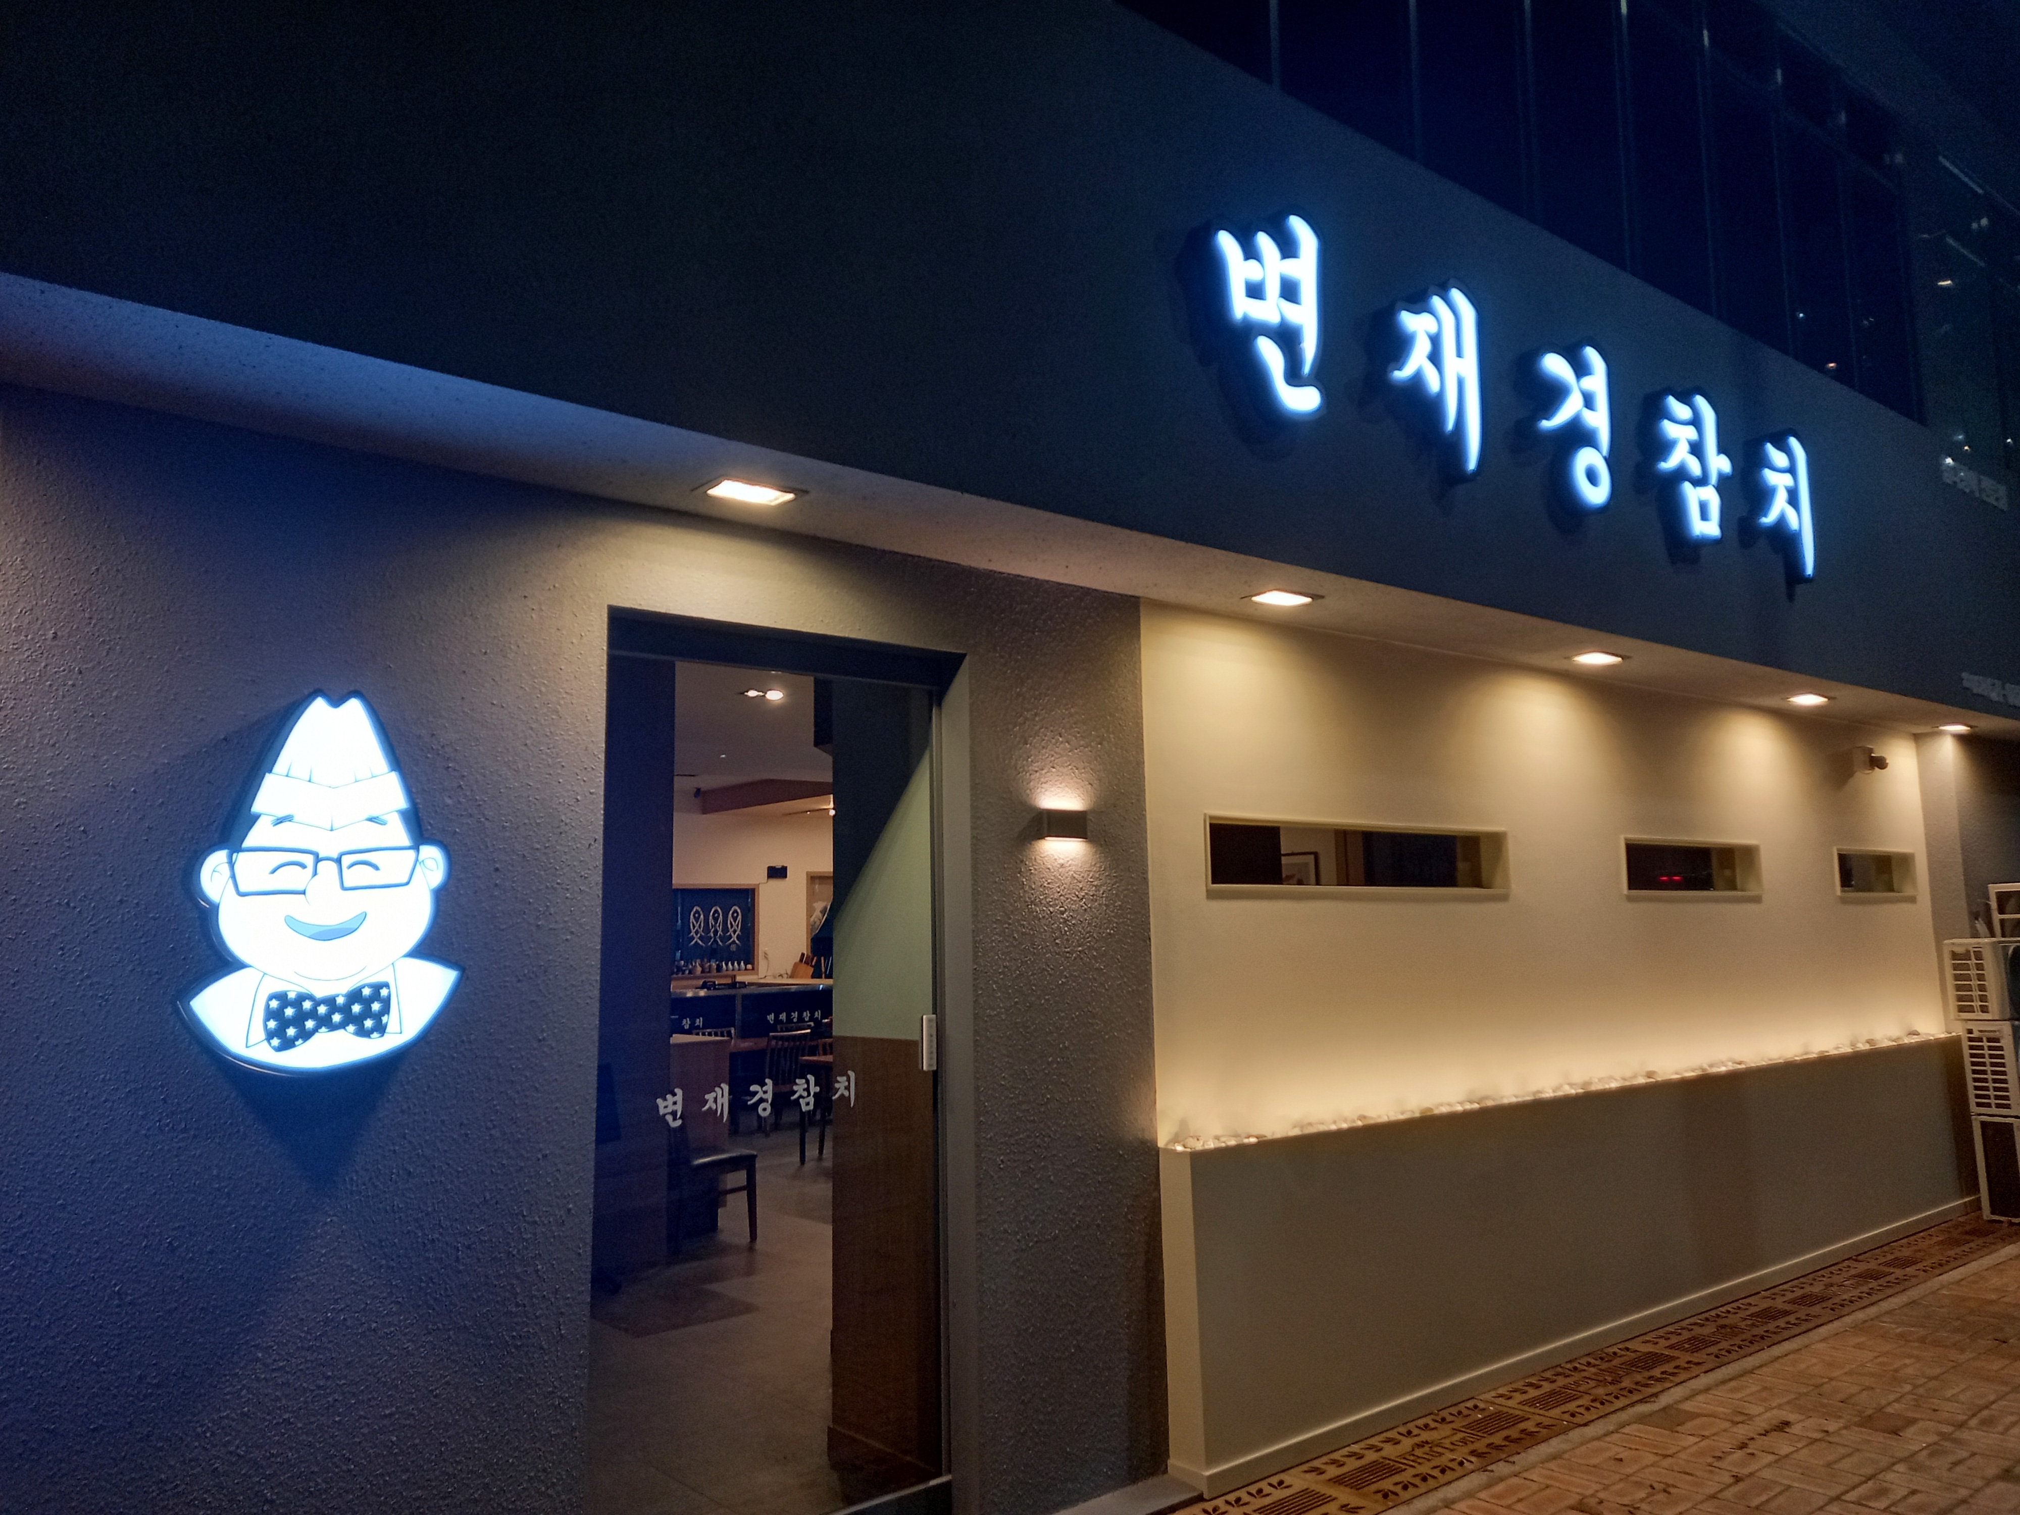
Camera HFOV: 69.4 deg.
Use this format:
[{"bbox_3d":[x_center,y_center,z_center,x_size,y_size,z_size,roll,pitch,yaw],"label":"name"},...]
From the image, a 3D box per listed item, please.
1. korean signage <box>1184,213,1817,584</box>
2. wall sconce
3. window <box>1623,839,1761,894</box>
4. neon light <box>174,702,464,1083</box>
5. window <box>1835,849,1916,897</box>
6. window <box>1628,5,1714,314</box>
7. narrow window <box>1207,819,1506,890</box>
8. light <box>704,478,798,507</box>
[{"bbox_3d":[1.904,-1.134,4.954,3.560,0.590,0.110,5,-8,-39],"label":"korean signage"},{"bbox_3d":[0.152,0.190,4.092,0.150,0.085,0.070,5,-8,-39],"label":"wall sconce"},{"bbox_3d":[2.993,0.493,6.484,1.210,0.240,0.130,5,-8,-39],"label":"window"},{"bbox_3d":[-1.333,0.244,2.855,0.500,0.748,0.100,5,-8,-39],"label":"neon light"},{"bbox_3d":[4.510,0.617,7.704,1.010,0.252,0.130,5,-8,-39],"label":"window"},{"bbox_3d":[2.628,-2.415,5.843,0.700,1.230,0.080,5,-8,-39],"label":"window"},{"bbox_3d":[1.210,0.354,5.050,1.635,0.245,0.130,5,-8,-39],"label":"narrow window"},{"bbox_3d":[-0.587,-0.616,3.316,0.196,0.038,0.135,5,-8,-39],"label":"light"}]

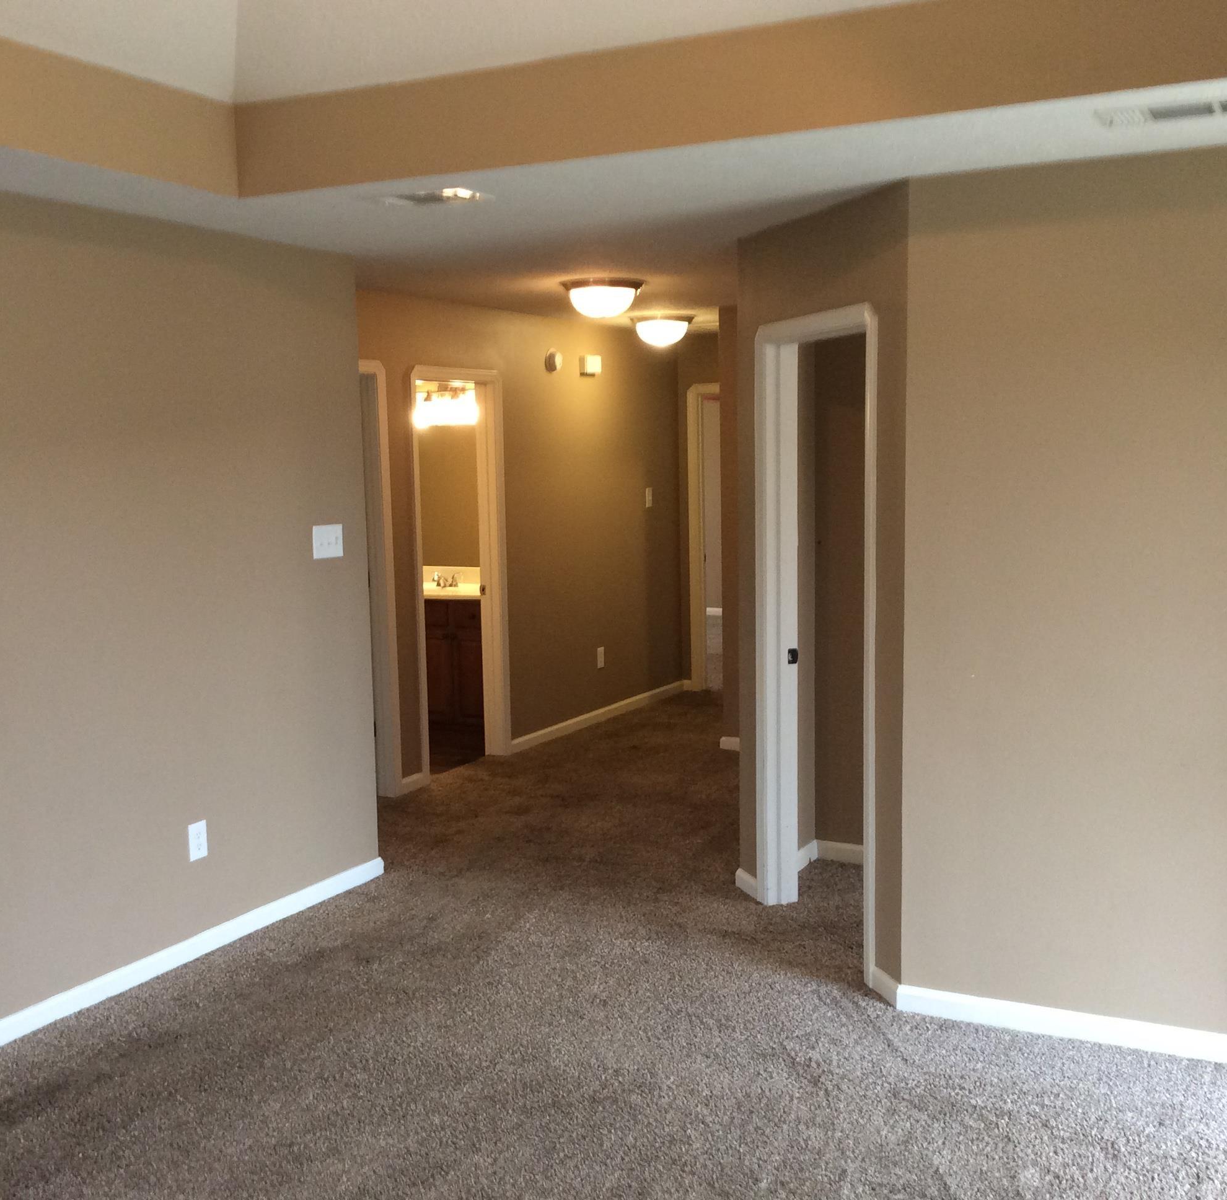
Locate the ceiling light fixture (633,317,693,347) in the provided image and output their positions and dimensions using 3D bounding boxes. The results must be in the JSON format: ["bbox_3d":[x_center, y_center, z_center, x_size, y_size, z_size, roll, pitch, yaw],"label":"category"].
[{"bbox_3d":[0.290,-1.546,8.524,0.370,0.160,0.370,-1,6,0],"label":"ceiling light fixture"}]

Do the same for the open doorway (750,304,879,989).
[{"bbox_3d":[0.711,0.117,4.935,0.145,2.095,0.950,-3,6,-16],"label":"open doorway"}]

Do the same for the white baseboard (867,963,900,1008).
[{"bbox_3d":[0.820,1.174,4.497,0.018,0.080,0.175,-3,6,-16],"label":"white baseboard"}]

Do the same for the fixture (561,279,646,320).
[{"bbox_3d":[-0.044,-1.355,6.726,0.375,0.160,0.375,-1,6,0],"label":"fixture"}]

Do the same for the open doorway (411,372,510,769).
[{"bbox_3d":[-0.827,-0.149,7.758,0.145,2.095,0.867,2,7,27],"label":"open doorway"}]

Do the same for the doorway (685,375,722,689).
[{"bbox_3d":[0.940,-0.410,10.014,0.880,2.095,0.145,2,7,27],"label":"doorway"}]

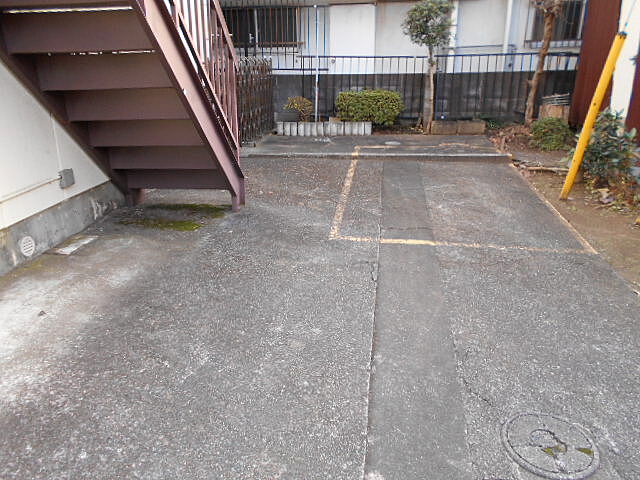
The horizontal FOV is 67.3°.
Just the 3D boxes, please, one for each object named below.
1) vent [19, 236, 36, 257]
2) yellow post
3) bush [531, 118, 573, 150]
[{"bbox_3d":[-2.100,0.049,3.476,0.025,0.138,0.138,2,22,8],"label":"vent"},{"bbox_3d":[2.380,-1.041,4.228,0.077,1.437,0.077,11,20,4],"label":"yellow post"},{"bbox_3d":[3.137,-1.464,6.473,0.570,0.400,0.540,2,22,8],"label":"bush"}]

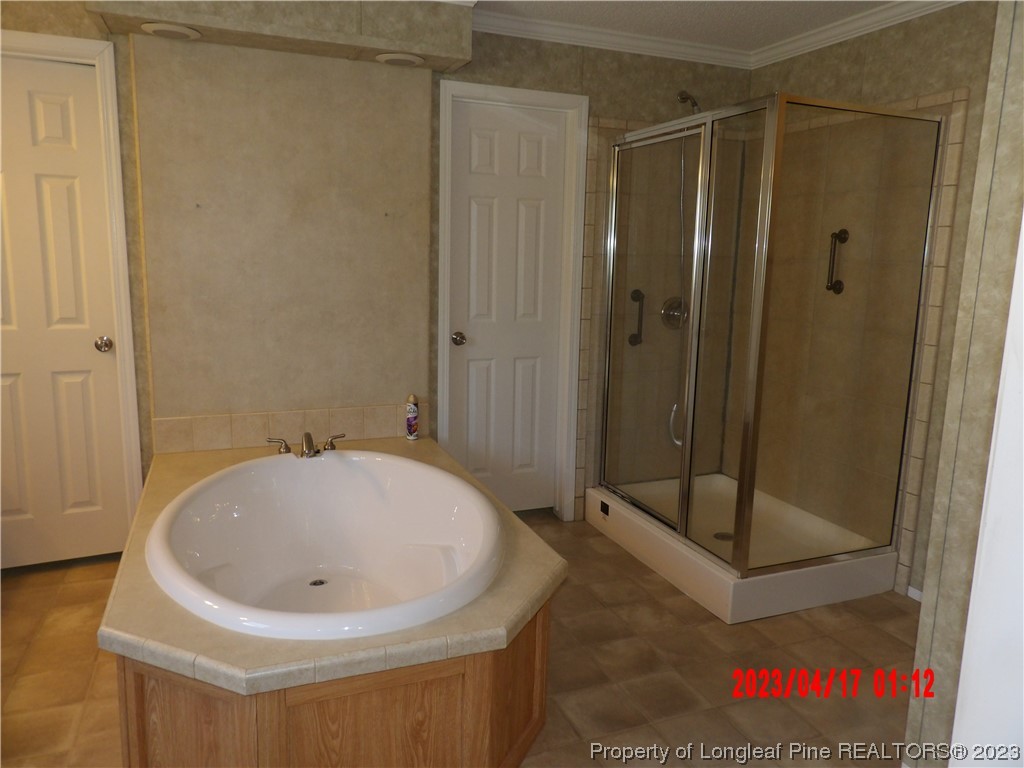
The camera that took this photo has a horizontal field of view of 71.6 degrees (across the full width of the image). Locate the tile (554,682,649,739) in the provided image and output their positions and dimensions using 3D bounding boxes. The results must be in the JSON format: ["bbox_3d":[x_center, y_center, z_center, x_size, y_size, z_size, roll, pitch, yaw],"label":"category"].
[{"bbox_3d":[0.277,1.013,2.203,0.210,0.010,0.210,-3,11,-21],"label":"tile"}]

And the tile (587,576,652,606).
[{"bbox_3d":[0.452,0.879,2.988,0.210,0.010,0.210,-3,11,-21],"label":"tile"}]

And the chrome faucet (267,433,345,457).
[{"bbox_3d":[-0.862,0.254,2.989,0.315,0.088,0.184,-3,11,-21],"label":"chrome faucet"}]

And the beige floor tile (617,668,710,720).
[{"bbox_3d":[0.488,1.003,2.286,0.210,0.010,0.210,-3,11,-21],"label":"beige floor tile"}]

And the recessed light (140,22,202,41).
[{"bbox_3d":[-1.271,-1.312,2.656,0.207,0.021,0.207,-3,11,-21],"label":"recessed light"}]

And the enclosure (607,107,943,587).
[{"bbox_3d":[1.068,-0.245,3.278,0.794,1.782,1.142,-3,11,-21],"label":"enclosure"}]

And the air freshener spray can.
[{"bbox_3d":[-0.461,0.152,3.303,0.053,0.207,0.053,1,10,0],"label":"air freshener spray can"}]

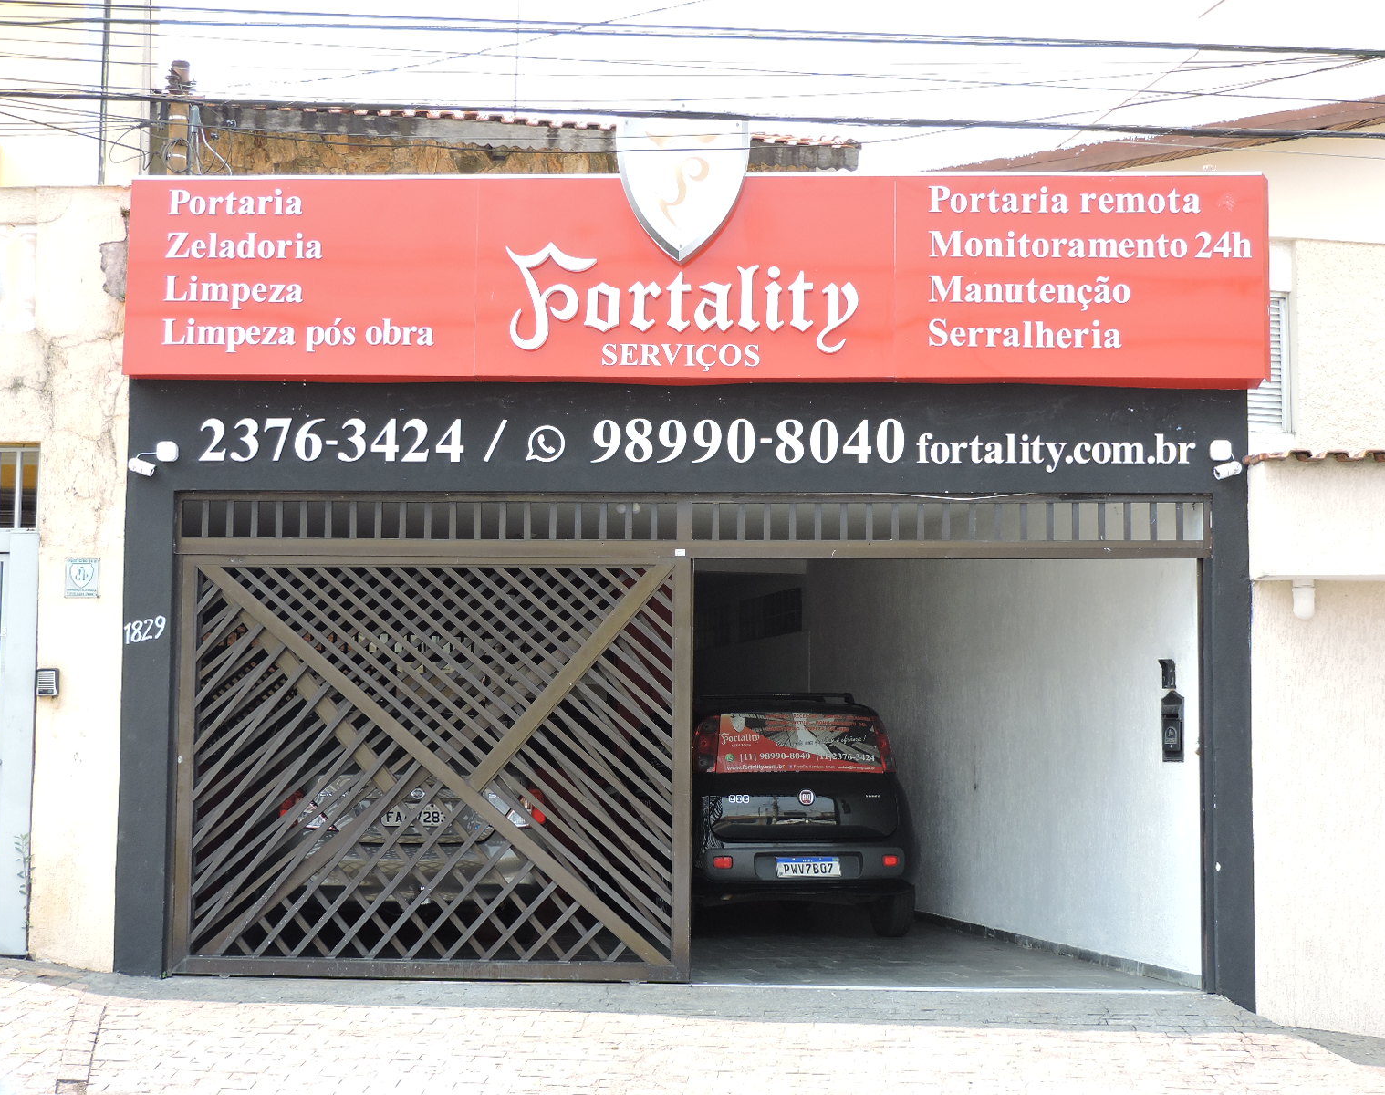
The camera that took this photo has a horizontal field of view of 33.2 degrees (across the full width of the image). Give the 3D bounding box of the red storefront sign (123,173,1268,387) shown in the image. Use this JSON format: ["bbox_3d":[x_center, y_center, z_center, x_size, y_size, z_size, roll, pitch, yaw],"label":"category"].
[{"bbox_3d":[-0.010,-1.360,11.824,5.734,1.040,0.270,0,-5,3],"label":"red storefront sign"}]

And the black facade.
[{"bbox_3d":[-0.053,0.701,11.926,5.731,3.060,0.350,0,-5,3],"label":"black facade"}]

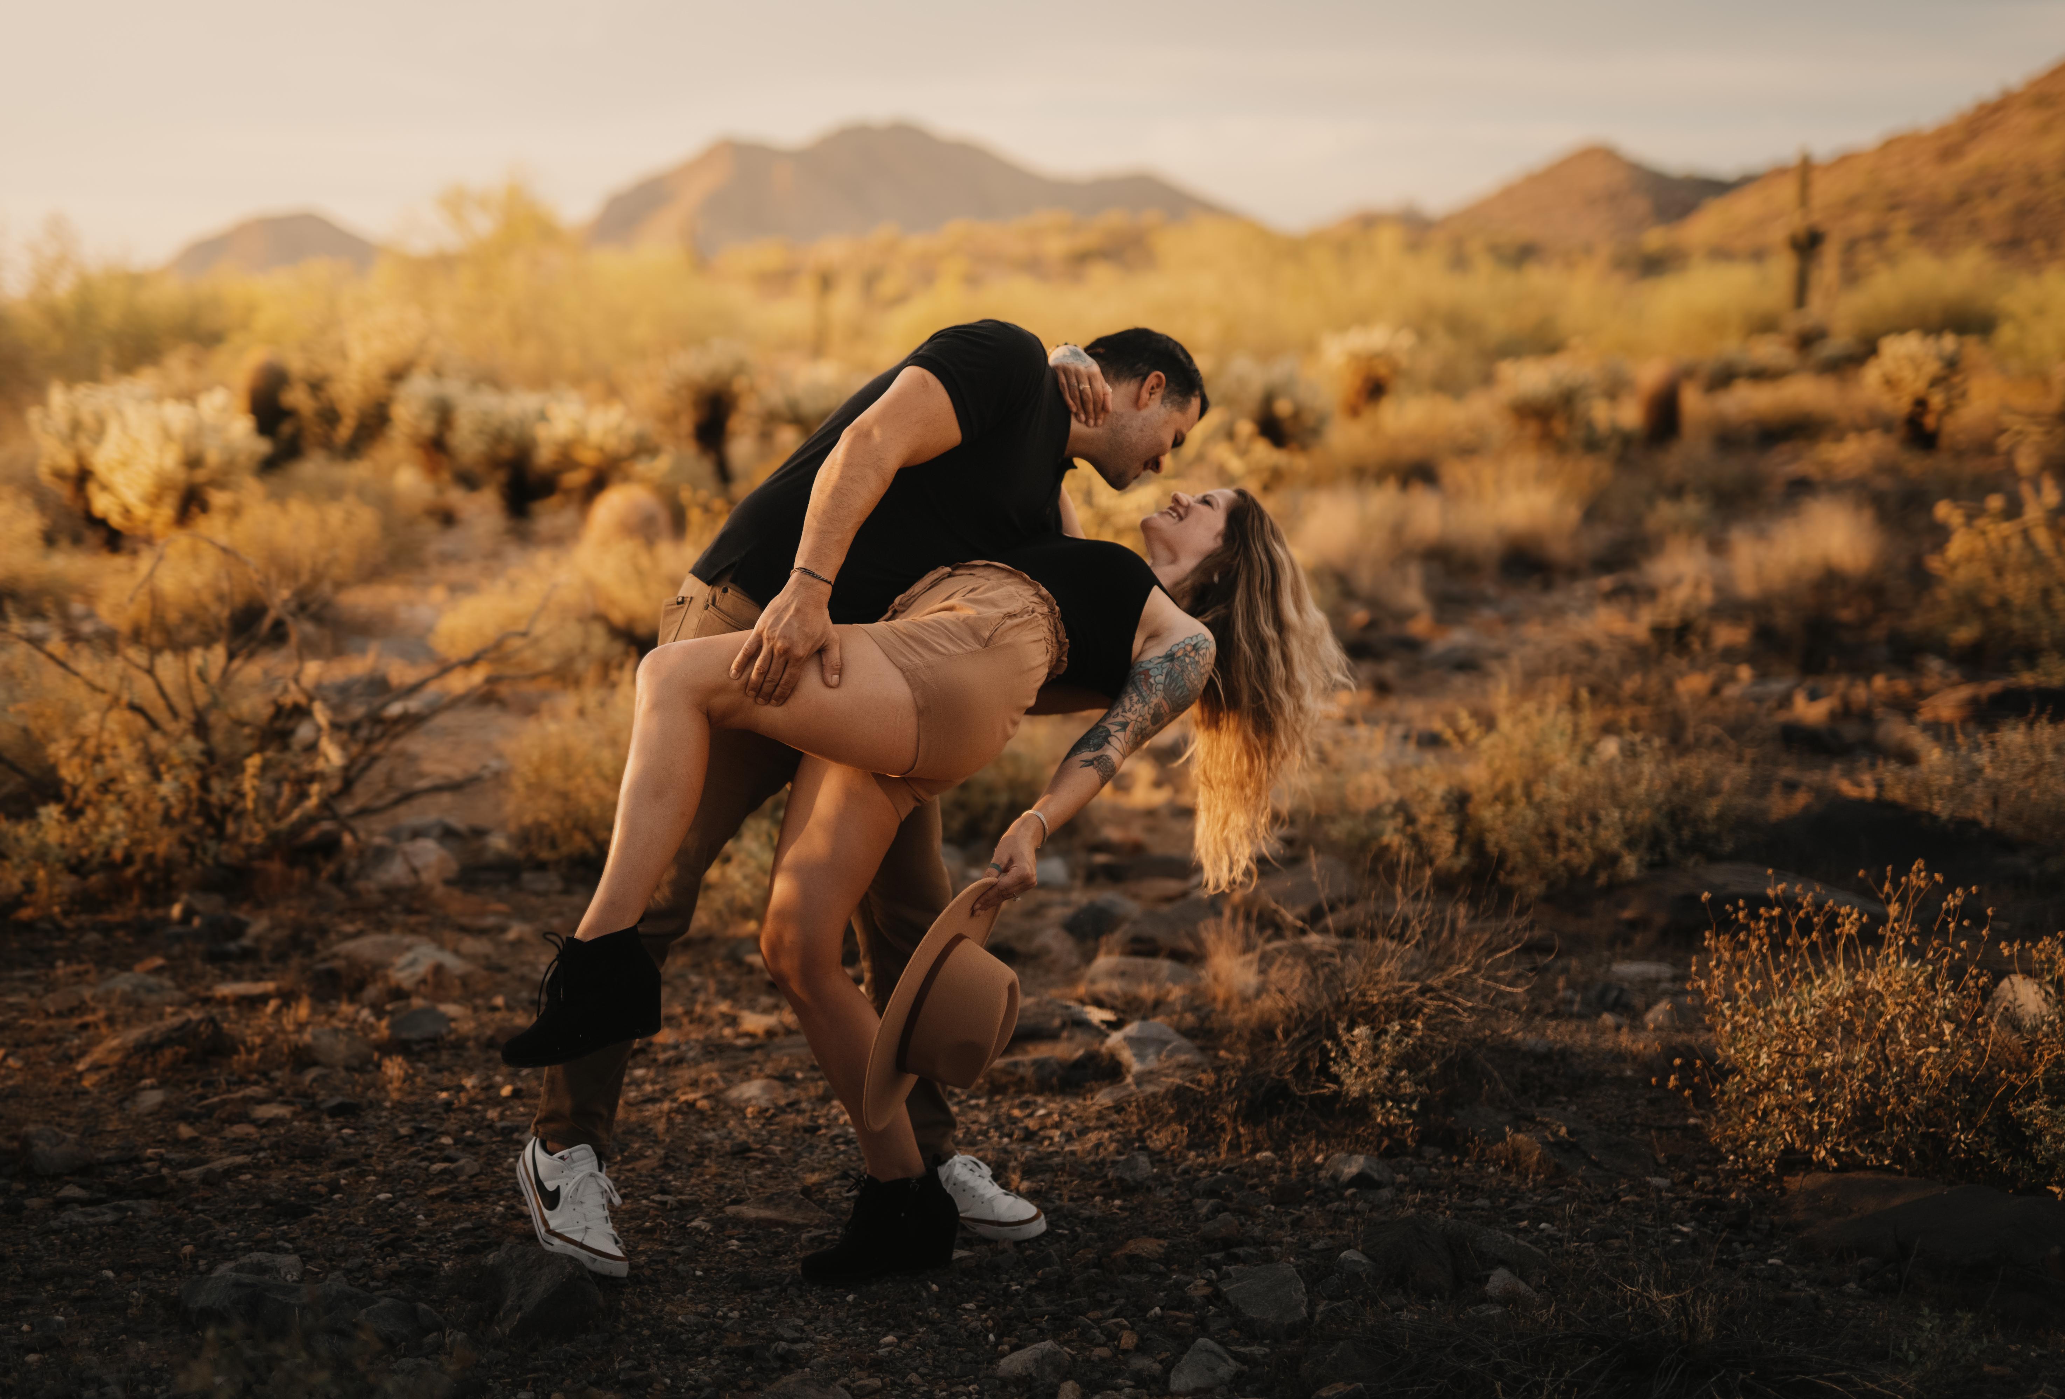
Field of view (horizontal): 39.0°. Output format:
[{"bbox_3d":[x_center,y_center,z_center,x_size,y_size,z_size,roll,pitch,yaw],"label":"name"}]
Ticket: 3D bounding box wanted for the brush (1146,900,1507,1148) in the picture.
[{"bbox_3d":[0.507,0.497,4.966,0.630,0.380,0.550,0,8,0],"label":"brush"}]

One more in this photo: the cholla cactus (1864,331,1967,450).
[{"bbox_3d":[8.136,-2.836,26.824,0.939,1.111,0.863,0,8,0],"label":"cholla cactus"}]

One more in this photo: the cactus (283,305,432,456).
[{"bbox_3d":[-5.908,-2.756,25.394,1.305,1.336,1.201,0,8,0],"label":"cactus"}]

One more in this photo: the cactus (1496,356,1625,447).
[{"bbox_3d":[4.874,-2.725,26.839,1.196,0.887,1.100,0,8,0],"label":"cactus"}]

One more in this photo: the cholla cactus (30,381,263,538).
[{"bbox_3d":[-5.114,-1.370,16.751,1.343,0.913,1.236,0,8,0],"label":"cholla cactus"}]

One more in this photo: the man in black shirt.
[{"bbox_3d":[-0.243,0.125,4.177,0.920,1.330,0.620,3,8,24],"label":"man in black shirt"}]

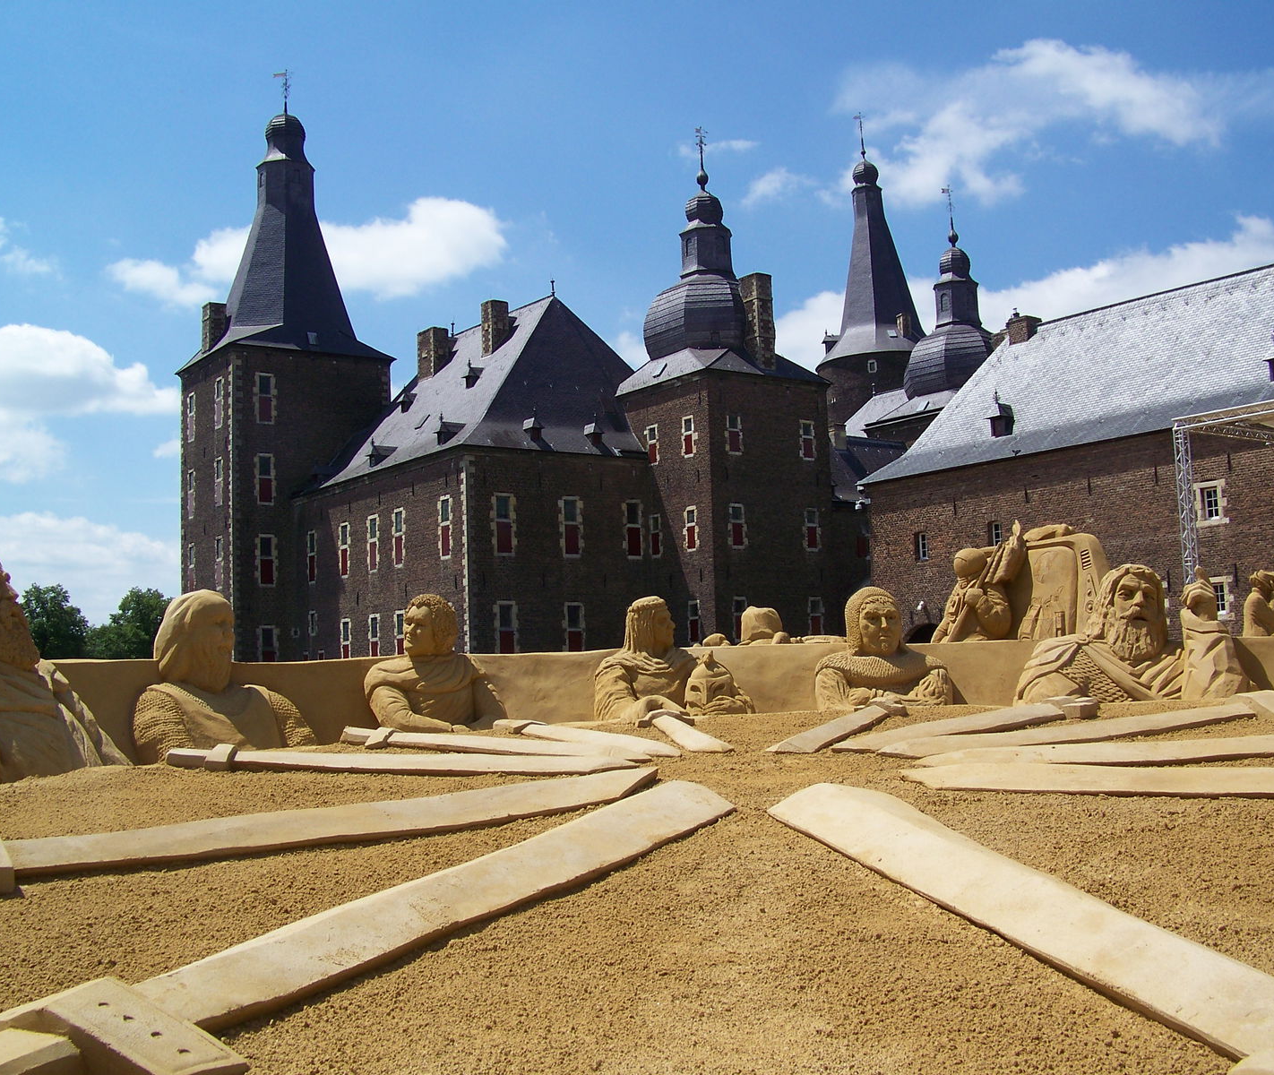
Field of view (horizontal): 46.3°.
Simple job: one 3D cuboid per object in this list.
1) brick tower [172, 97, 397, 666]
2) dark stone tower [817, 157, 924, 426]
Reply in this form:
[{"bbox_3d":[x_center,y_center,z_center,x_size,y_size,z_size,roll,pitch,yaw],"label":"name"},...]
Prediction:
[{"bbox_3d":[-18.830,-6.123,79.689,8.802,34.273,8.802,2,-7,-35],"label":"brick tower"},{"bbox_3d":[15.701,-6.870,96.842,7.523,36.839,7.523,2,-7,-35],"label":"dark stone tower"}]

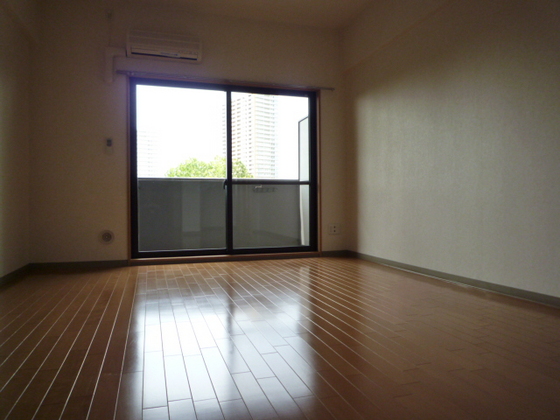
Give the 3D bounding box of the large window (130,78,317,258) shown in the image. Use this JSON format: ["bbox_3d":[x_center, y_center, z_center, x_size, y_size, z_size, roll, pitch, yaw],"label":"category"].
[{"bbox_3d":[-0.542,-0.433,4.440,2.046,1.848,0.080,-1,1,-18],"label":"large window"}]

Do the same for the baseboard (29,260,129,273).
[{"bbox_3d":[-1.942,0.541,3.945,0.880,0.077,0.015,-1,1,-18],"label":"baseboard"}]

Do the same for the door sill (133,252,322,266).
[{"bbox_3d":[-0.524,0.525,4.433,2.111,0.076,0.080,-1,1,-18],"label":"door sill"}]

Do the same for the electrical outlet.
[{"bbox_3d":[0.652,0.227,4.783,0.134,0.126,0.012,-1,1,-18],"label":"electrical outlet"}]

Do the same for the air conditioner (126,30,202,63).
[{"bbox_3d":[-1.160,-1.635,4.095,0.716,0.214,0.180,-1,1,-18],"label":"air conditioner"}]

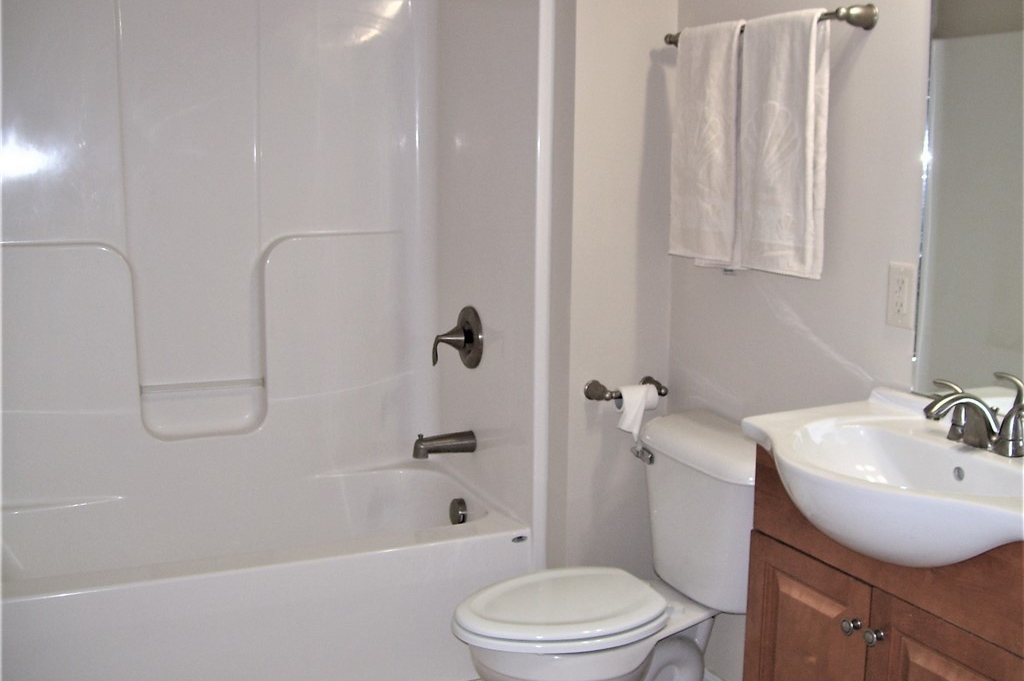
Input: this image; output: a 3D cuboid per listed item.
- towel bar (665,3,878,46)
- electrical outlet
[{"bbox_3d":[0.511,-0.643,2.203,0.090,0.050,0.635,-4,10,-24],"label":"towel bar"},{"bbox_3d":[0.710,-0.082,1.942,0.006,0.117,0.070,-4,10,-24],"label":"electrical outlet"}]

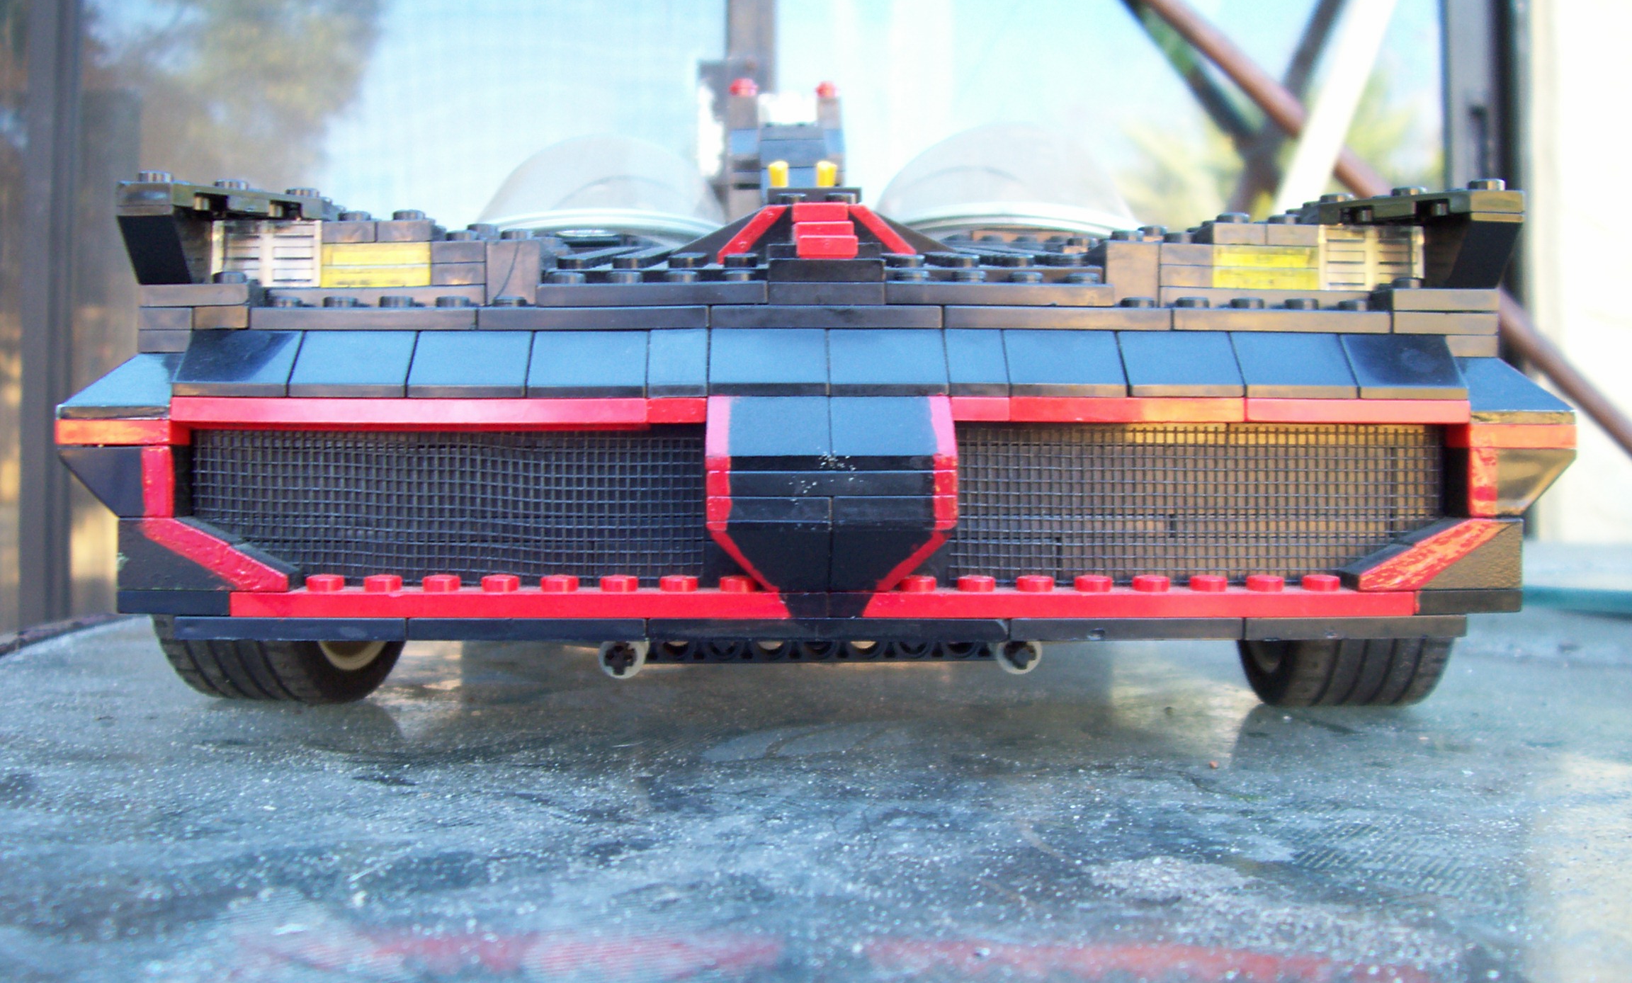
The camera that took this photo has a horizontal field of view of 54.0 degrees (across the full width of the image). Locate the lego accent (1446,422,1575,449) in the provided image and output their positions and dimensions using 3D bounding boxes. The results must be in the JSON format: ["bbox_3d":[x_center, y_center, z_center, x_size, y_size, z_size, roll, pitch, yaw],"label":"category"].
[{"bbox_3d":[0.095,-0.007,0.223,0.016,0.003,0.013,0,1,-2],"label":"lego accent"}]

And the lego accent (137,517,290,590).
[{"bbox_3d":[-0.079,0.008,0.215,0.020,0.010,0.006,0,2,-2],"label":"lego accent"}]

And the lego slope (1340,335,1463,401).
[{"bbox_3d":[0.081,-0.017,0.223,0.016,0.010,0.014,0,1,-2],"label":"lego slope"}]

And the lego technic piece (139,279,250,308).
[{"bbox_3d":[-0.085,-0.027,0.223,0.016,0.003,0.009,0,1,-2],"label":"lego technic piece"}]

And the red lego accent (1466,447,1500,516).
[{"bbox_3d":[0.090,-0.001,0.220,0.004,0.010,0.006,0,1,-1],"label":"red lego accent"}]

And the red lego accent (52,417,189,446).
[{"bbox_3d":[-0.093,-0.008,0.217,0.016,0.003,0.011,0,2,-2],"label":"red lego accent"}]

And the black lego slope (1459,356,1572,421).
[{"bbox_3d":[0.095,-0.014,0.223,0.016,0.010,0.014,0,1,-2],"label":"black lego slope"}]

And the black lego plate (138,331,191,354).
[{"bbox_3d":[-0.089,-0.021,0.223,0.008,0.003,0.009,0,2,-2],"label":"black lego plate"}]

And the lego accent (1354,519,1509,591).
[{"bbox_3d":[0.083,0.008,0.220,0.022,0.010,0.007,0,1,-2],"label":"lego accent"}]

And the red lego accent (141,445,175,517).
[{"bbox_3d":[-0.087,-0.001,0.213,0.005,0.010,0.005,0,1,-2],"label":"red lego accent"}]

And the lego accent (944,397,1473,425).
[{"bbox_3d":[0.054,-0.011,0.219,0.072,0.003,0.008,0,1,-2],"label":"lego accent"}]

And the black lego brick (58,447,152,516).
[{"bbox_3d":[-0.093,-0.001,0.217,0.014,0.010,0.011,0,1,-2],"label":"black lego brick"}]

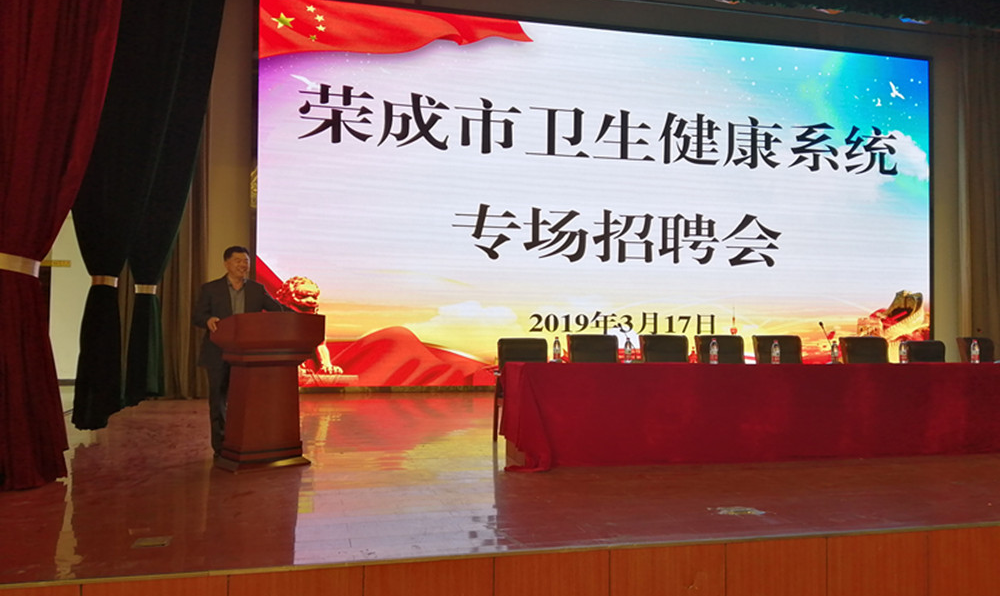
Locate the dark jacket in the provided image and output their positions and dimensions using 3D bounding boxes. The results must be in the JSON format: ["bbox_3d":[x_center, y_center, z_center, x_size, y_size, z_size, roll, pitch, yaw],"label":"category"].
[{"bbox_3d":[-2.068,0.192,6.051,0.680,0.750,0.400,2,-2,-39],"label":"dark jacket"}]

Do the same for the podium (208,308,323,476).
[{"bbox_3d":[-1.768,0.681,5.682,0.690,1.160,0.560,2,-2,-39],"label":"podium"}]

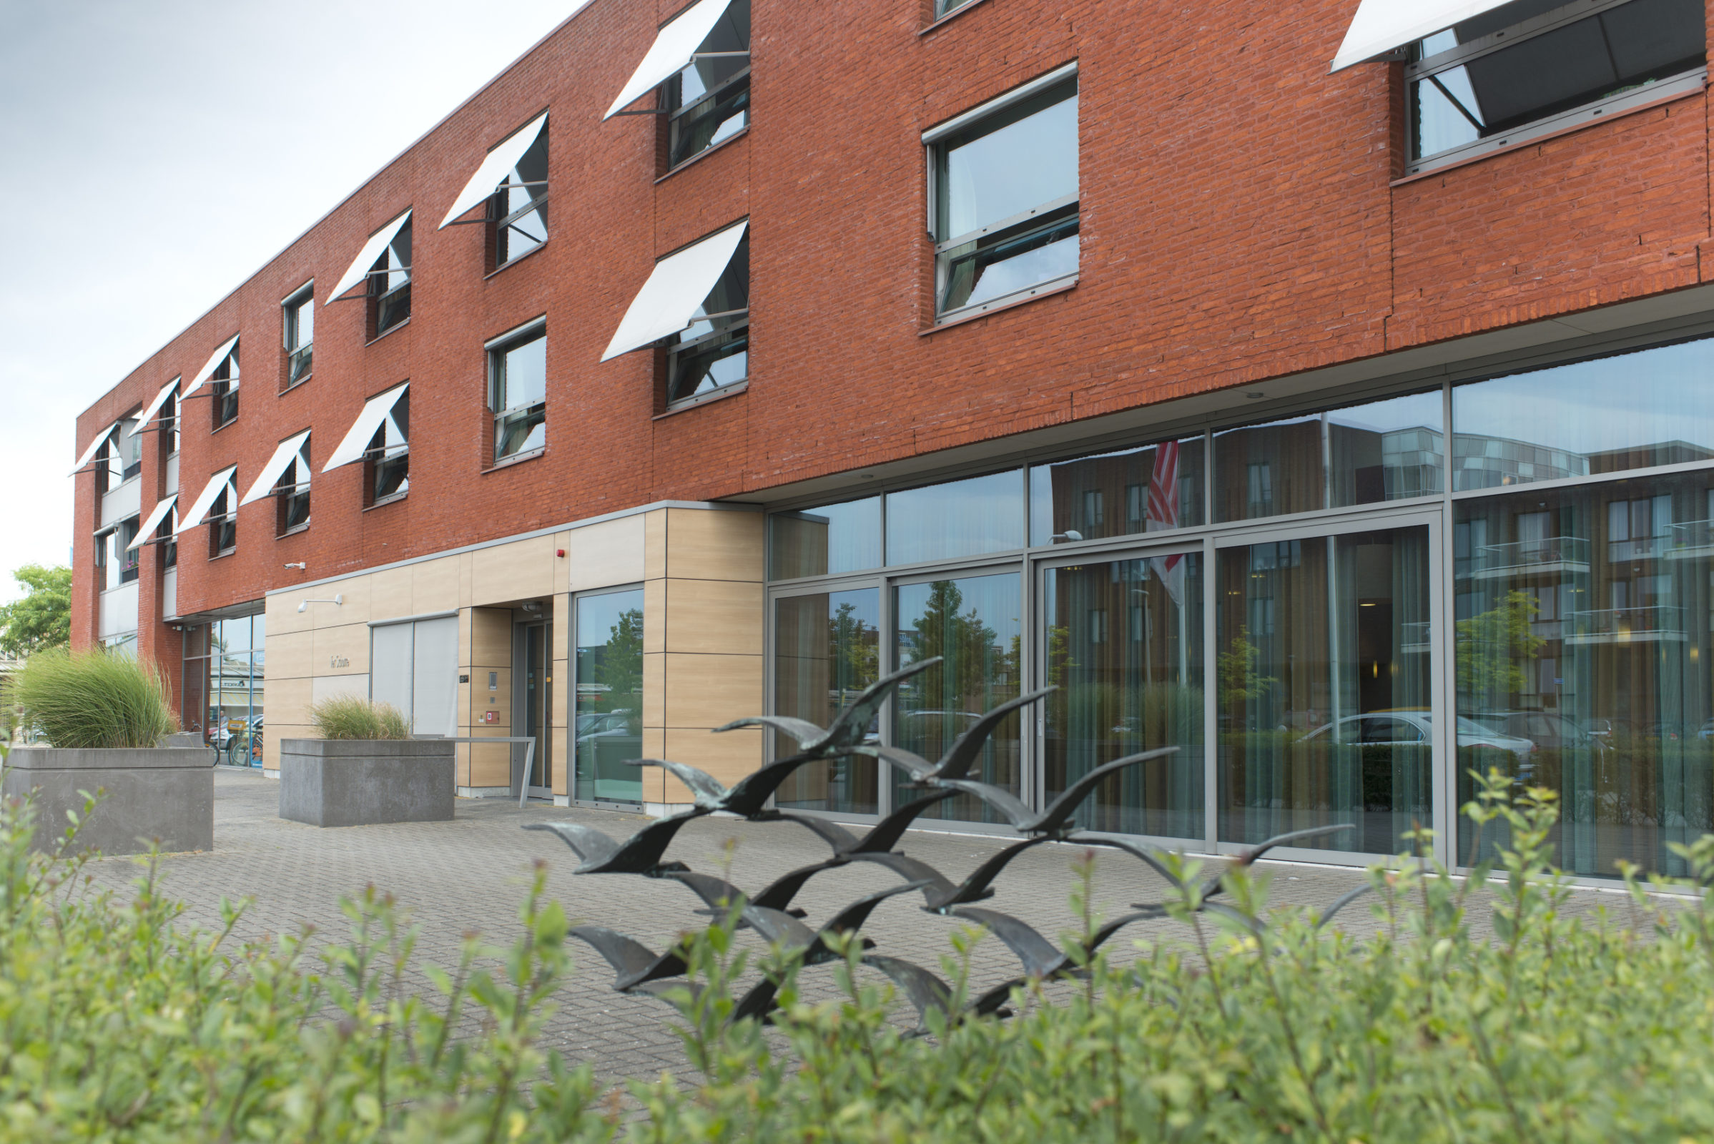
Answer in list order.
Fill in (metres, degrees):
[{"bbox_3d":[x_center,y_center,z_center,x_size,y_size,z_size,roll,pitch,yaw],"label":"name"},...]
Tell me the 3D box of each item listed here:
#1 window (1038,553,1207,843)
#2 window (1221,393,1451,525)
[{"bbox_3d":[2.259,1.069,12.712,0.100,2.343,1.805,3,-5,-38],"label":"window"},{"bbox_3d":[3.527,-0.837,11.231,0.100,0.769,2.005,3,-5,-38],"label":"window"}]

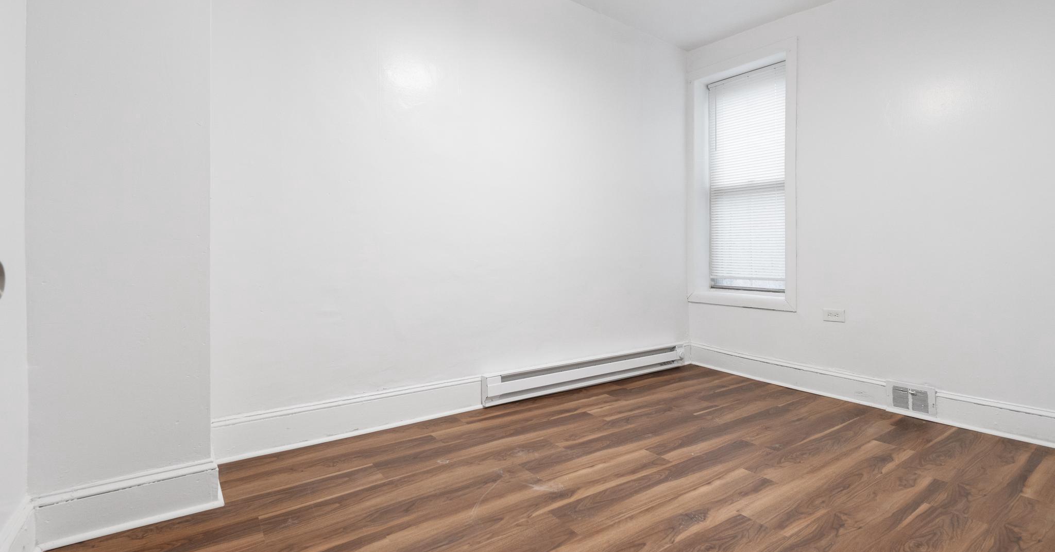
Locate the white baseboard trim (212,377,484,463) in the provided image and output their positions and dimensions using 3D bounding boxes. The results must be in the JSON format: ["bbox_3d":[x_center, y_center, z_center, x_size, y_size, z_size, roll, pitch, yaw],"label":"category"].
[{"bbox_3d":[-0.745,0.646,2.087,1.217,0.176,0.035,-1,1,-36],"label":"white baseboard trim"}]

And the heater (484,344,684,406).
[{"bbox_3d":[0.500,0.633,2.964,1.815,0.164,0.067,-1,1,-36],"label":"heater"}]

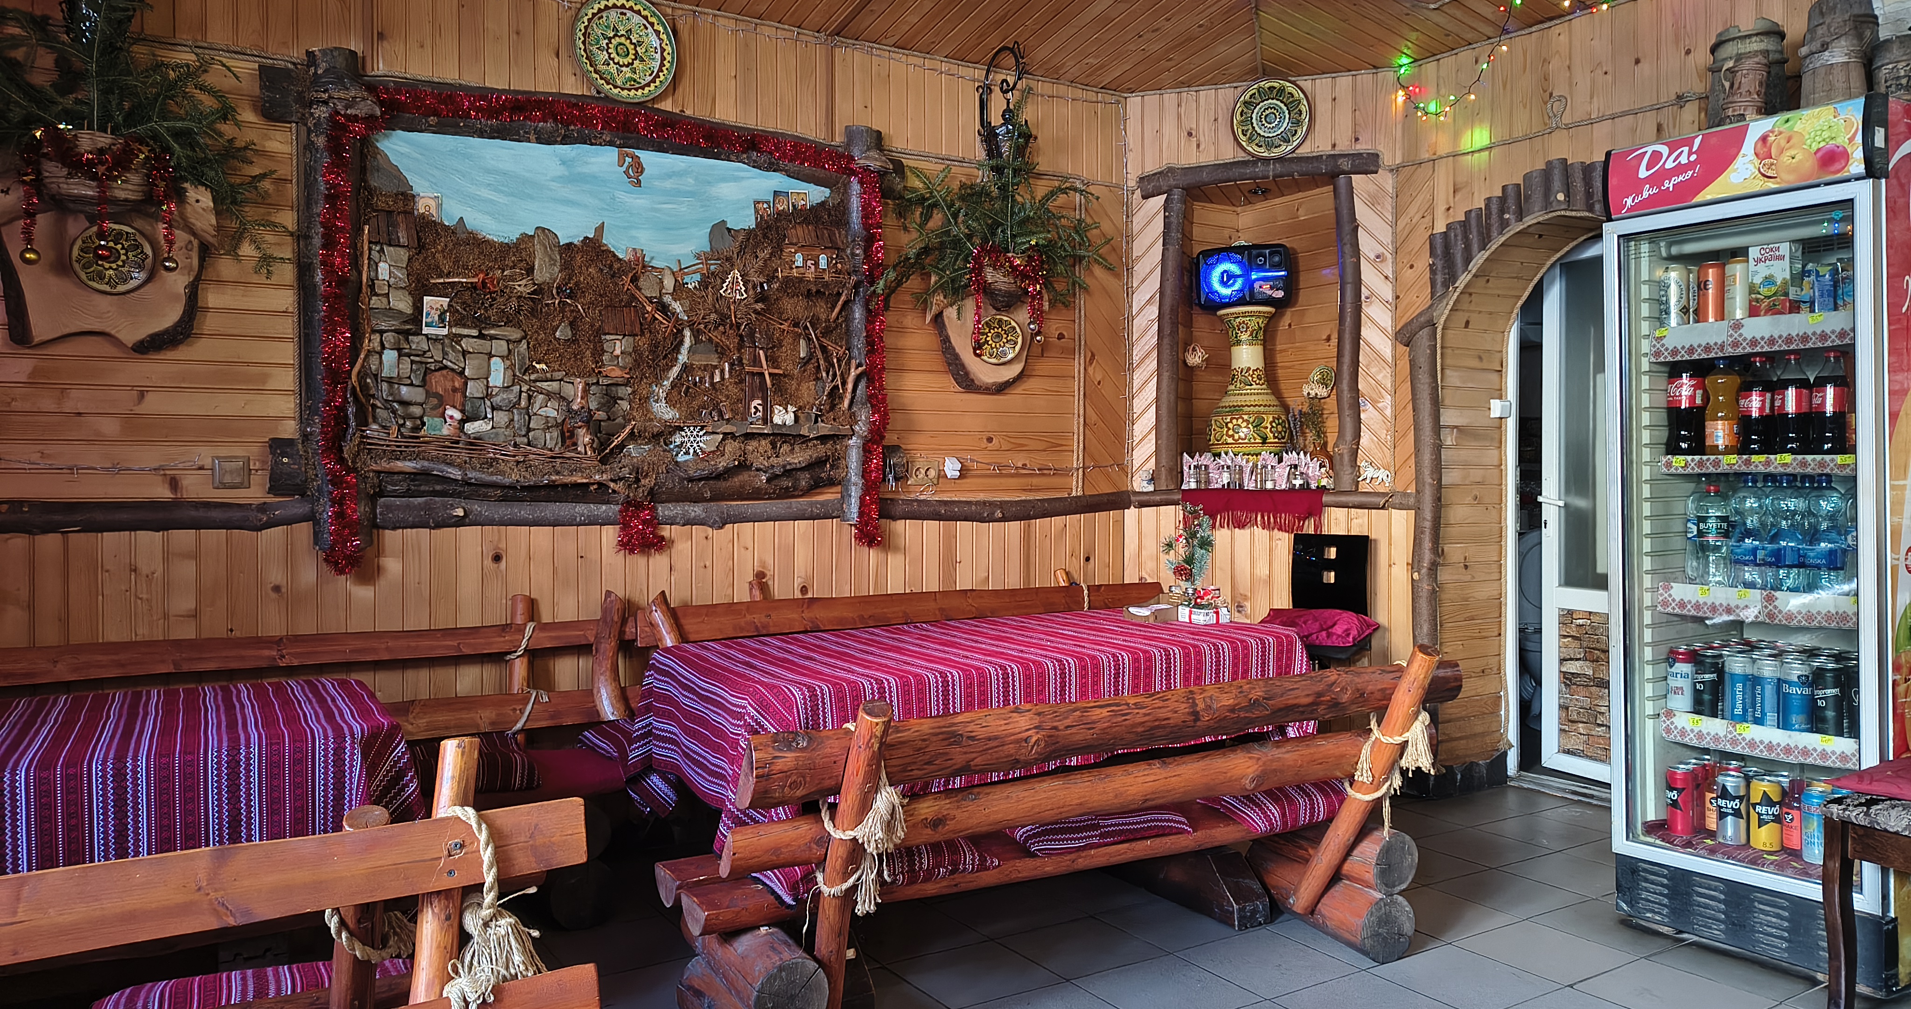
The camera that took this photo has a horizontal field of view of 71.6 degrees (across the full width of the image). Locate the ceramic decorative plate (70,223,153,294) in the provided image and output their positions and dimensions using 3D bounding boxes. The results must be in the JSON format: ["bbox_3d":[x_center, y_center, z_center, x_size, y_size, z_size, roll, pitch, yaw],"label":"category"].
[{"bbox_3d":[-2.006,-0.584,3.154,0.170,0.170,0.022,-1,3,-34],"label":"ceramic decorative plate"}]

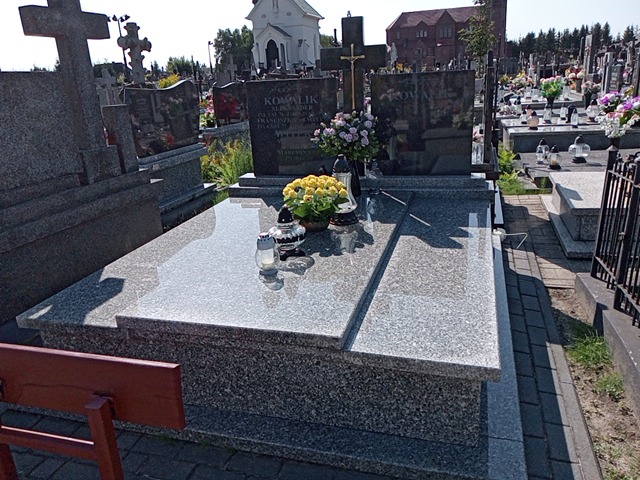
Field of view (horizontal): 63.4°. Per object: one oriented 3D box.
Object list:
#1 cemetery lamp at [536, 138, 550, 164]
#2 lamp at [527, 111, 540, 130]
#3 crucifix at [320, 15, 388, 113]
[{"bbox_3d":[2.743,-1.110,6.364,0.147,0.271,0.147,3,20,17],"label":"cemetery lamp"},{"bbox_3d":[2.992,-1.675,7.250,0.157,0.255,0.157,3,20,17],"label":"lamp"},{"bbox_3d":[0.266,-1.028,3.804,0.472,1.114,0.090,2,20,16],"label":"crucifix"}]

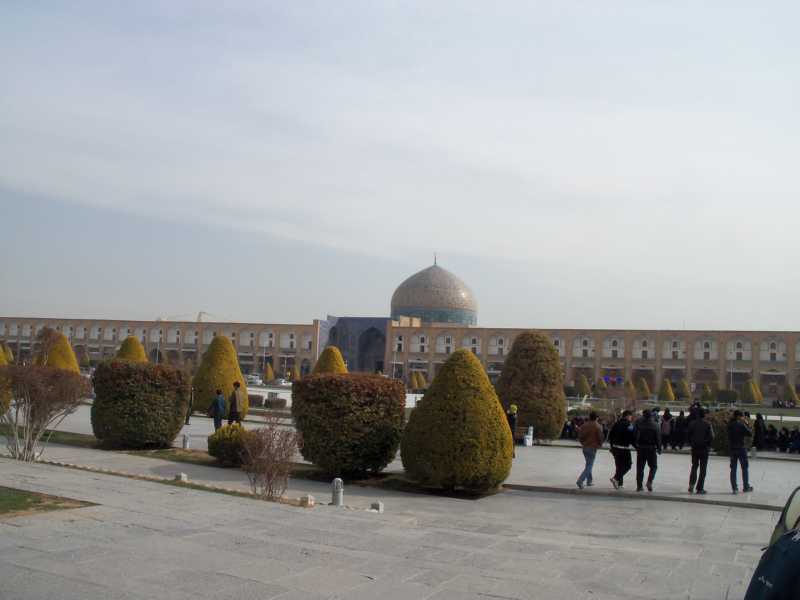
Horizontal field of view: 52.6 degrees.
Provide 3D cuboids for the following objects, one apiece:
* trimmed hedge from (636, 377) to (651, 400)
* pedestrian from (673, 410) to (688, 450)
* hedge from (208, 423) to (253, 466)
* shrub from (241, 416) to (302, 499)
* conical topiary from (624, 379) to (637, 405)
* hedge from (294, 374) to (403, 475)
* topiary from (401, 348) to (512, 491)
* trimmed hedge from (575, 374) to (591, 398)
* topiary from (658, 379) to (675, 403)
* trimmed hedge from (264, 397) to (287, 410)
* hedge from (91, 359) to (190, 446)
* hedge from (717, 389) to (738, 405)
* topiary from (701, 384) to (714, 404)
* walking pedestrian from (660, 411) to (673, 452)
[{"bbox_3d":[36.123,13.129,120.000,2.050,3.300,2.050,3,-5,0],"label":"trimmed hedge"},{"bbox_3d":[11.116,5.163,32.000,0.520,1.540,0.420,-3,-7,45],"label":"pedestrian"},{"bbox_3d":[-3.958,3.334,19.000,1.100,0.980,1.100,4,-5,-12],"label":"hedge"},{"bbox_3d":[-2.385,2.910,14.900,1.140,1.500,1.100,3,-5,0],"label":"shrub"},{"bbox_3d":[27.926,10.983,98.000,1.600,3.000,1.600,1,-6,16],"label":"conical topiary"},{"bbox_3d":[-1.216,2.940,19.100,2.600,2.320,2.550,3,-5,0],"label":"hedge"},{"bbox_3d":[1.166,2.422,16.700,2.250,2.800,2.250,2,-5,4],"label":"topiary"},{"bbox_3d":[24.141,11.558,107.000,2.100,3.200,2.100,1,-5,13],"label":"trimmed hedge"},{"bbox_3d":[37.299,12.712,113.000,2.200,3.300,2.200,3,-5,0],"label":"topiary"},{"bbox_3d":[-7.696,6.459,50.000,1.200,0.700,1.350,0,-6,27],"label":"trimmed hedge"},{"bbox_3d":[-7.343,2.960,22.800,2.720,2.370,2.600,3,-5,0],"label":"hedge"},{"bbox_3d":[40.487,12.199,100.000,2.700,2.000,2.700,0,-6,22],"label":"hedge"},{"bbox_3d":[43.717,13.435,115.000,2.000,2.900,2.000,3,-5,0],"label":"topiary"},{"bbox_3d":[9.620,4.589,29.200,0.500,1.500,0.400,3,-5,-6],"label":"walking pedestrian"}]

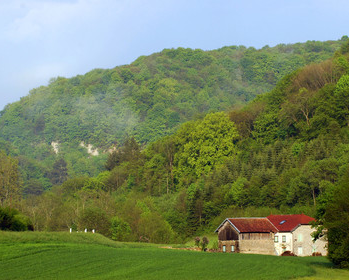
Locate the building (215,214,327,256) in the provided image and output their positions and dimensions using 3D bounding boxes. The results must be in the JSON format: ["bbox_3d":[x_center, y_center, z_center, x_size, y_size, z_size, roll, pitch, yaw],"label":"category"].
[{"bbox_3d":[20.141,19.995,439.000,20.854,8.893,15.167,2,-3,-40],"label":"building"}]

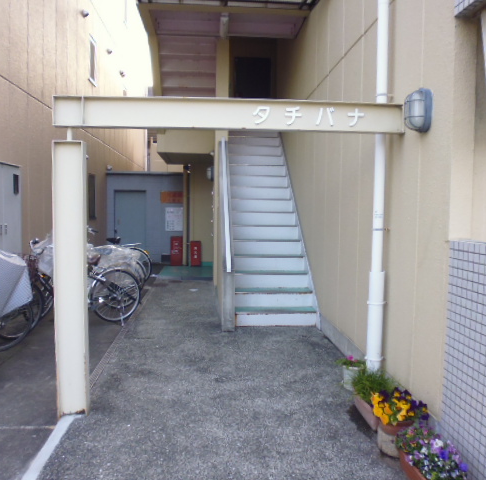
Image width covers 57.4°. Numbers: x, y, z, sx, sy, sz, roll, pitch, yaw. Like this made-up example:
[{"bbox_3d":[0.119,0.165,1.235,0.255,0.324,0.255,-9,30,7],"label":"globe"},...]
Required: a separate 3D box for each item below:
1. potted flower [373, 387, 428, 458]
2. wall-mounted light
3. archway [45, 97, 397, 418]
[{"bbox_3d":[0.934,1.087,2.687,0.310,0.360,0.280,0,4,-5],"label":"potted flower"},{"bbox_3d":[1.126,-0.826,2.885,0.135,0.255,0.160,0,4,-5],"label":"wall-mounted light"},{"bbox_3d":[-0.077,0.136,3.160,2.407,2.180,0.130,0,4,-5],"label":"archway"}]

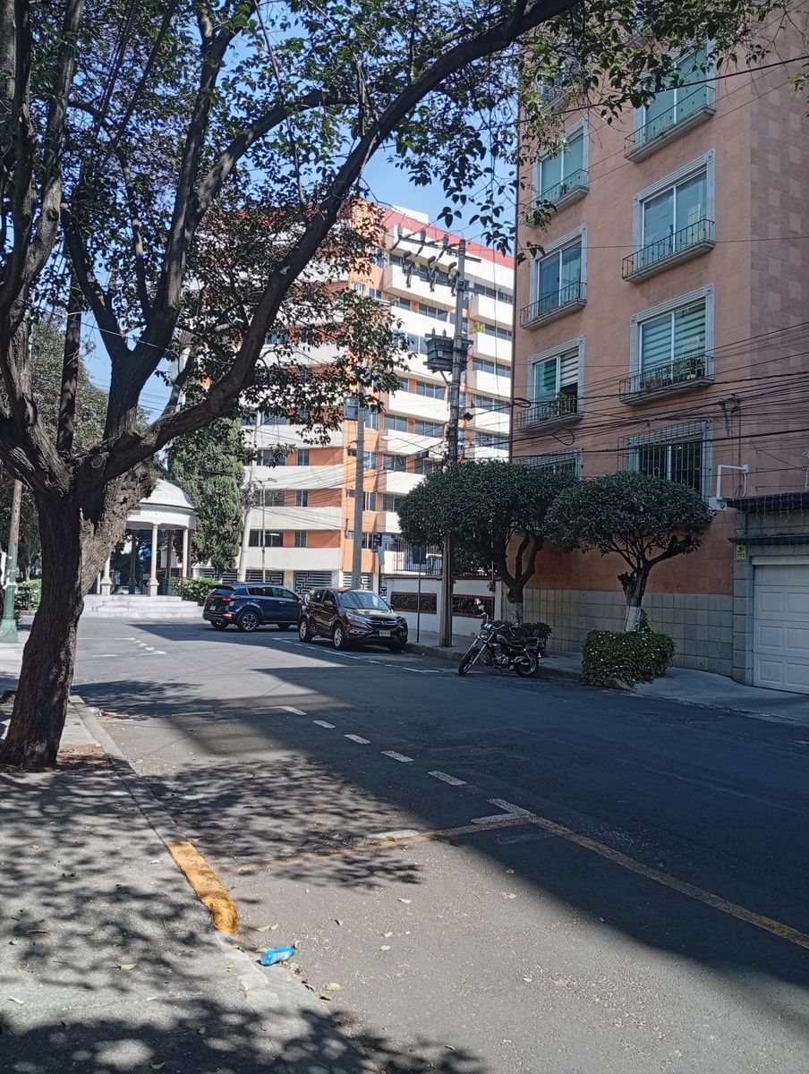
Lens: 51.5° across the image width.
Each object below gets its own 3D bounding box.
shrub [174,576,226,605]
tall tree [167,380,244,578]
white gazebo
[{"bbox_3d":[-8.833,2.429,36.239,2.000,1.400,1.500,3,-4,-27],"label":"shrub"},{"bbox_3d":[-10.900,-2.200,46.000,4.300,12.800,4.300,3,-3,-18],"label":"tall tree"},{"bbox_3d":[-11.660,-0.180,37.500,4.800,5.700,4.800,3,-3,-18],"label":"white gazebo"}]

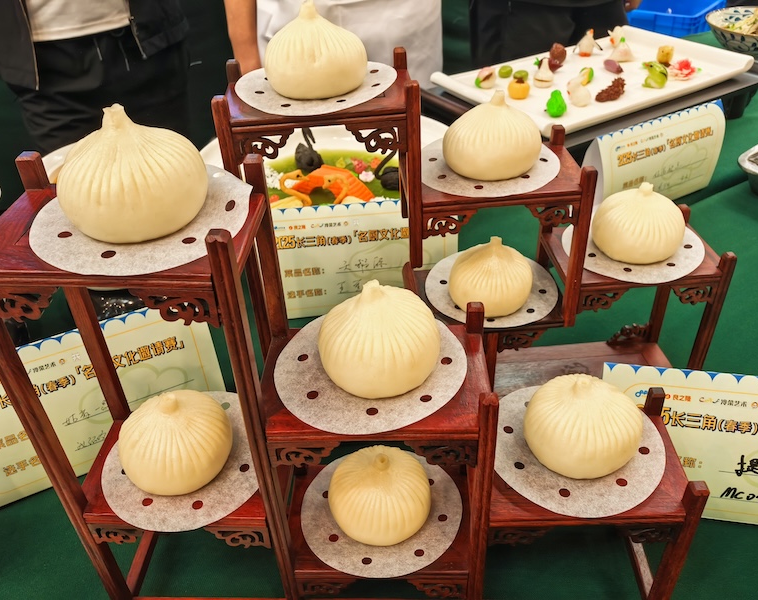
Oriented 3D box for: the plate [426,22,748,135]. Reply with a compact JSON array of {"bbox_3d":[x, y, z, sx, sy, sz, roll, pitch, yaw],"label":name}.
[{"bbox_3d":[0.387,-0.394,1.119,0.526,0.035,0.280,-24,40,-26],"label":"plate"}]

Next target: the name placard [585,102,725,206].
[{"bbox_3d":[0.385,-0.195,0.882,0.242,0.128,0.058,-20,39,-23],"label":"name placard"}]

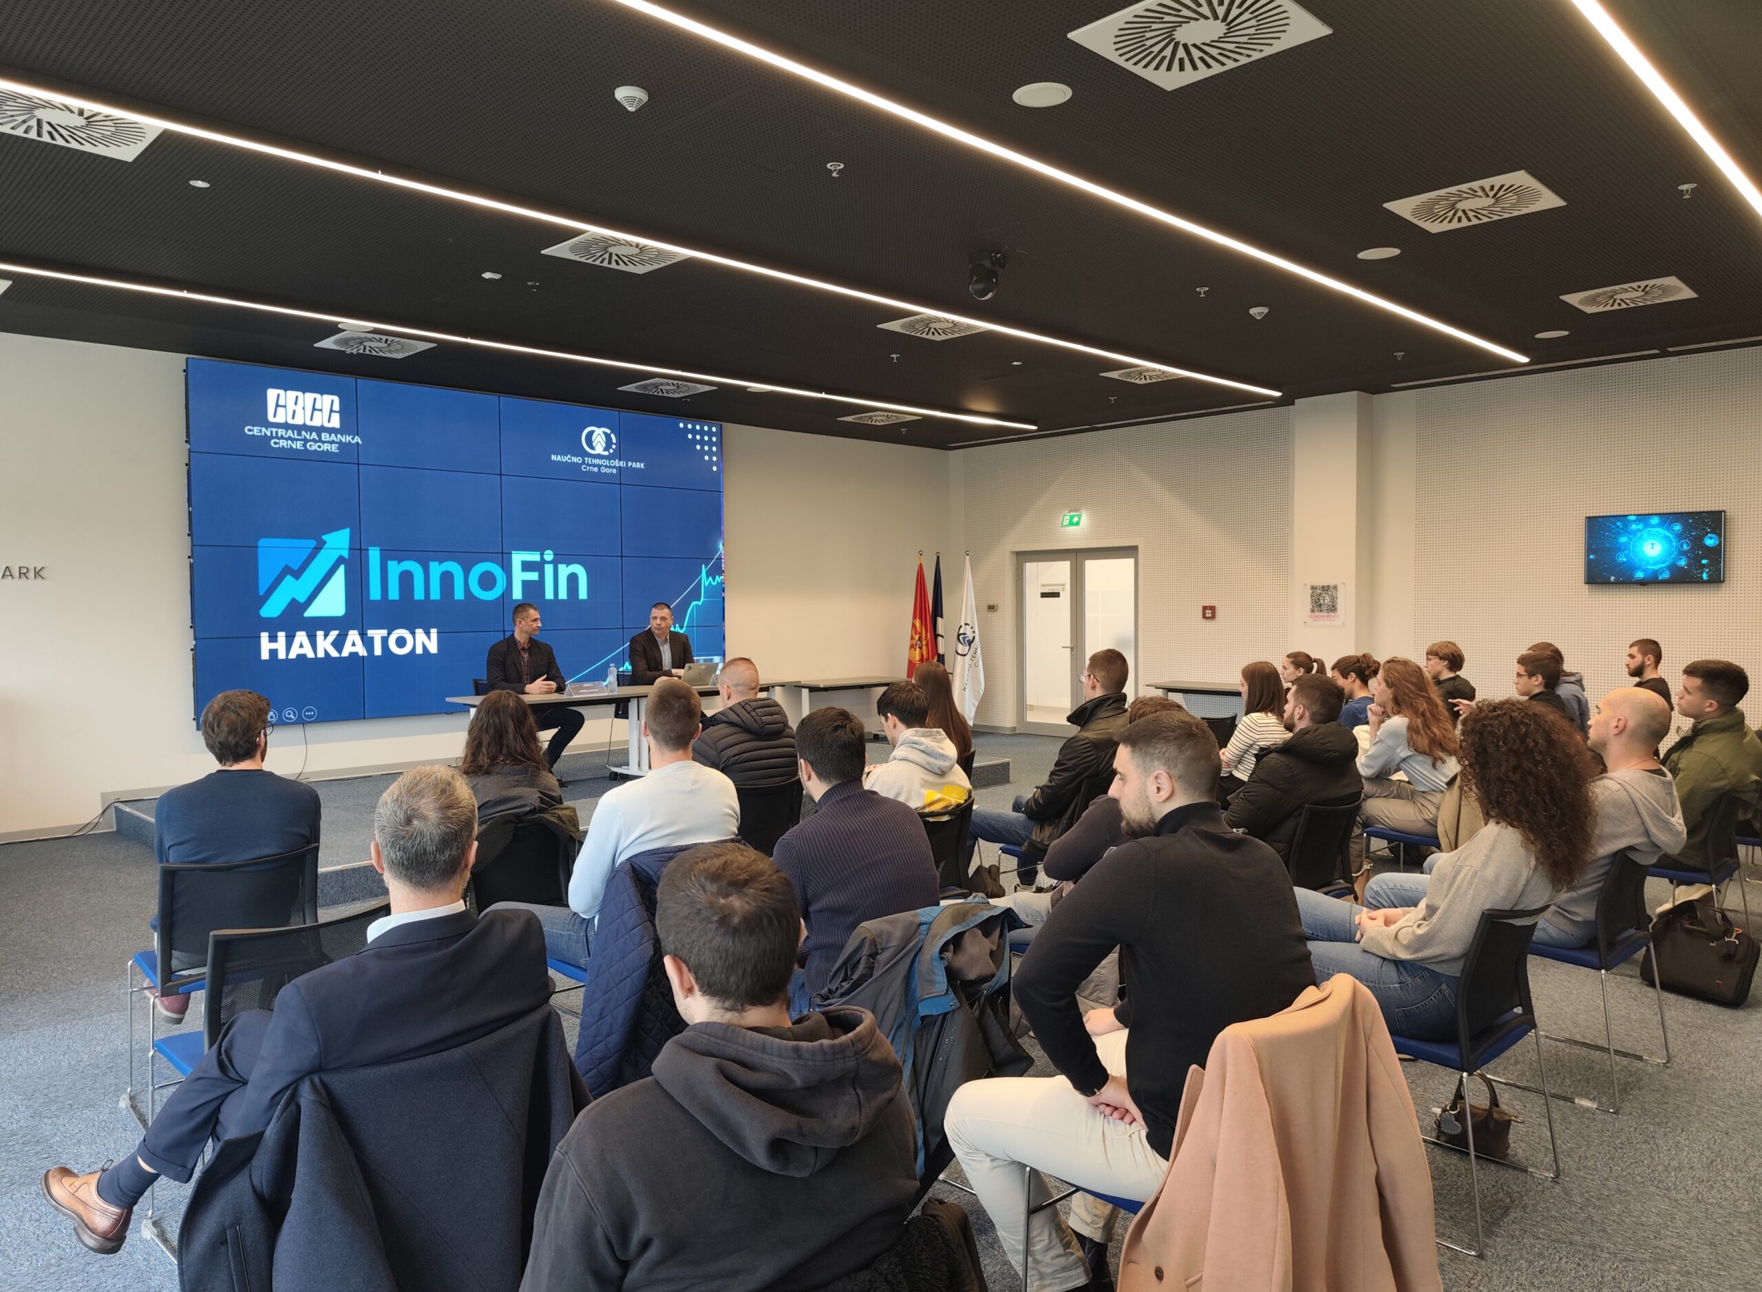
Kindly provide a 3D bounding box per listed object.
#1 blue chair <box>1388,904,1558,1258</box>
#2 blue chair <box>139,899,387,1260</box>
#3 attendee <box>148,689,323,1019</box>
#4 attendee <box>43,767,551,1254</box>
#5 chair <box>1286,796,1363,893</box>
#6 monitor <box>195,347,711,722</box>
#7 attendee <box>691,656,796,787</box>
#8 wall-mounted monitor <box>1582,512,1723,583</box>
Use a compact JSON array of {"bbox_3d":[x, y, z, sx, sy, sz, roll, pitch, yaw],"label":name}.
[{"bbox_3d":[1.463,1.035,3.131,0.540,0.830,0.540,-2,3,-42],"label":"blue chair"},{"bbox_3d":[-1.550,1.061,3.028,0.556,0.824,0.515,-2,3,-44],"label":"blue chair"},{"bbox_3d":[-2.218,0.796,3.926,0.500,1.320,0.850,-2,3,-39],"label":"attendee"},{"bbox_3d":[-1.174,0.847,2.401,1.150,1.280,0.600,1,3,36],"label":"attendee"},{"bbox_3d":[1.558,0.984,4.565,0.540,0.830,0.540,-2,3,-42],"label":"chair"},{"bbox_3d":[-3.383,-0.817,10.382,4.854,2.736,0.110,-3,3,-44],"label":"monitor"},{"bbox_3d":[-0.863,0.714,5.335,0.577,1.344,0.948,-2,3,-44],"label":"attendee"},{"bbox_3d":[6.042,-0.761,9.169,0.062,0.541,0.930,-2,3,-44],"label":"wall-mounted monitor"}]

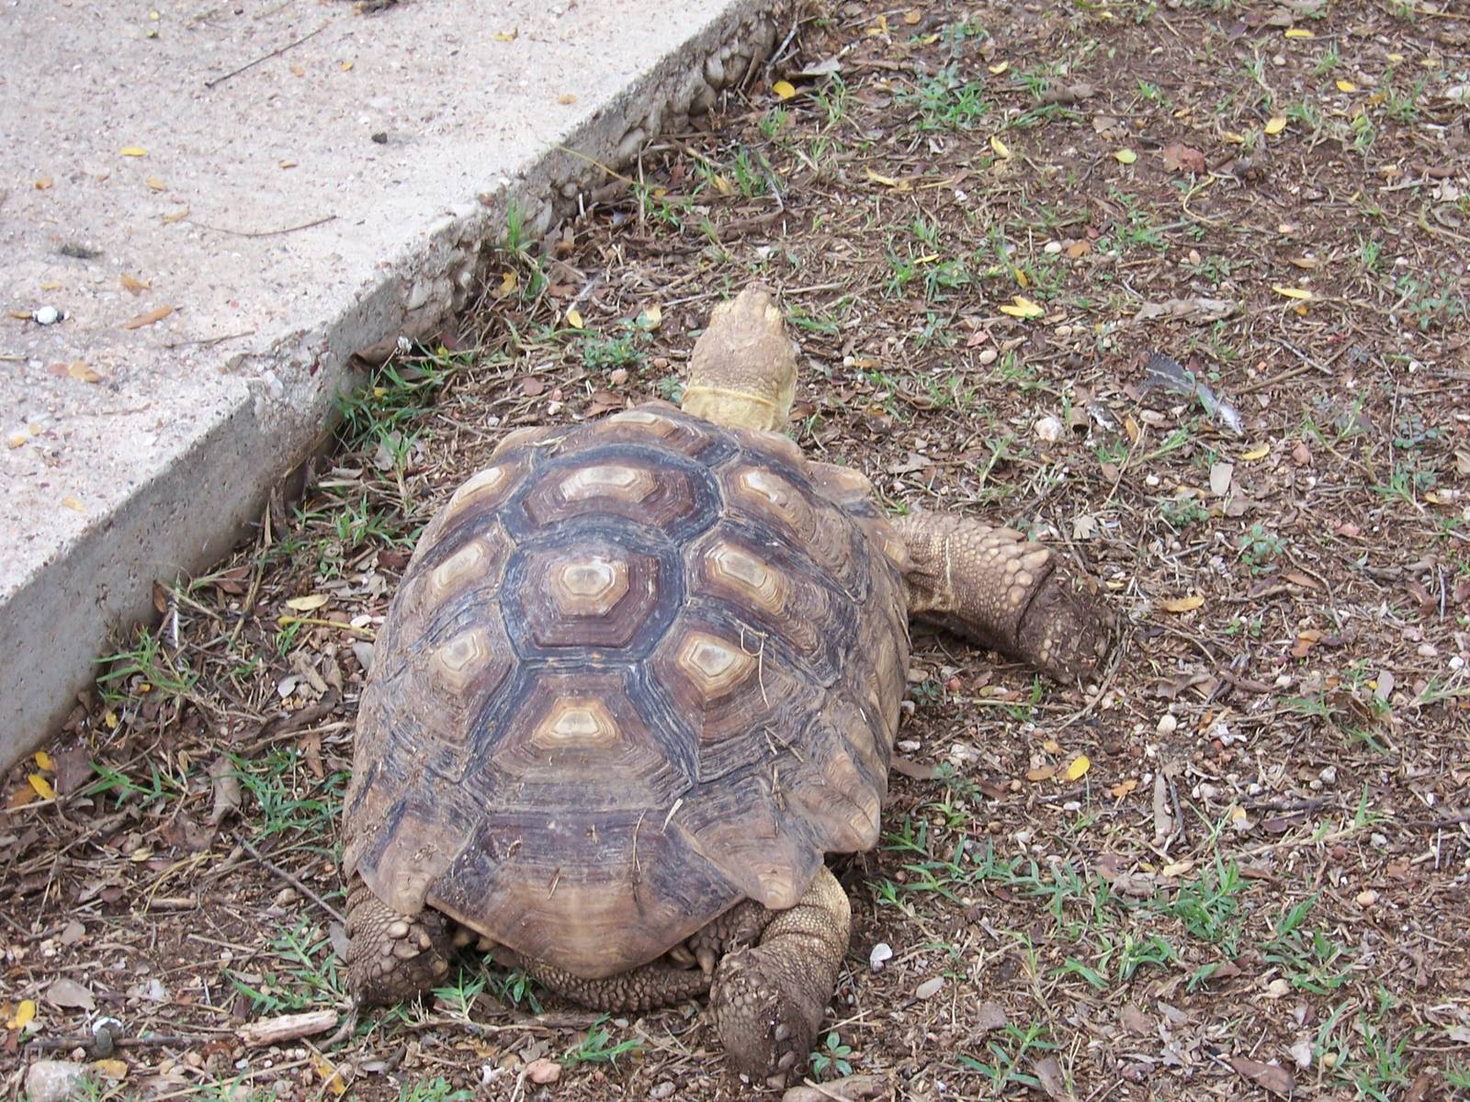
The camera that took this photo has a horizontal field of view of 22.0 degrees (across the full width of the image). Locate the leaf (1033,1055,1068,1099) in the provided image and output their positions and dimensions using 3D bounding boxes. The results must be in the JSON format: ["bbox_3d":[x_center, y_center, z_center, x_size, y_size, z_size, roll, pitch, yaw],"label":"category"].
[{"bbox_3d":[0.205,0.340,2.442,0.016,0.010,0.043,-3,33,-4],"label":"leaf"}]

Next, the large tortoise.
[{"bbox_3d":[0.017,0.042,2.671,0.503,0.260,0.711,3,33,5],"label":"large tortoise"}]

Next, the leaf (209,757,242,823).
[{"bbox_3d":[-0.344,0.161,2.546,0.024,0.015,0.071,-8,36,-11],"label":"leaf"}]

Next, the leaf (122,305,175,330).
[{"bbox_3d":[-0.433,-0.173,2.794,0.043,0.006,0.011,-18,39,-23],"label":"leaf"}]

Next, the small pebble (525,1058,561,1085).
[{"bbox_3d":[-0.118,0.321,2.327,0.022,0.015,0.017,0,35,0],"label":"small pebble"}]

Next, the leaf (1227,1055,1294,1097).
[{"bbox_3d":[0.340,0.337,2.444,0.047,0.012,0.021,23,40,32],"label":"leaf"}]

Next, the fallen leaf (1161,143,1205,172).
[{"bbox_3d":[0.386,-0.338,3.250,0.038,0.016,0.041,0,35,0],"label":"fallen leaf"}]

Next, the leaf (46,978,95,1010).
[{"bbox_3d":[-0.440,0.297,2.507,0.038,0.010,0.023,17,37,25],"label":"leaf"}]

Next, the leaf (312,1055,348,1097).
[{"bbox_3d":[-0.262,0.340,2.444,0.016,0.008,0.042,-18,37,-26],"label":"leaf"}]

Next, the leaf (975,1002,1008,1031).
[{"bbox_3d":[0.161,0.292,2.372,0.021,0.009,0.025,0,35,0],"label":"leaf"}]

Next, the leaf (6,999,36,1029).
[{"bbox_3d":[-0.471,0.307,2.495,0.014,0.006,0.030,10,34,15],"label":"leaf"}]

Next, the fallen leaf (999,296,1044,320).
[{"bbox_3d":[0.231,-0.197,3.055,0.036,0.012,0.030,0,35,0],"label":"fallen leaf"}]

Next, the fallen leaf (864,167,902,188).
[{"bbox_3d":[0.137,-0.346,3.498,0.013,0.010,0.049,-25,41,-33],"label":"fallen leaf"}]

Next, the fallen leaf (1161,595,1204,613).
[{"bbox_3d":[0.323,0.039,2.729,0.033,0.008,0.012,-7,36,-10],"label":"fallen leaf"}]

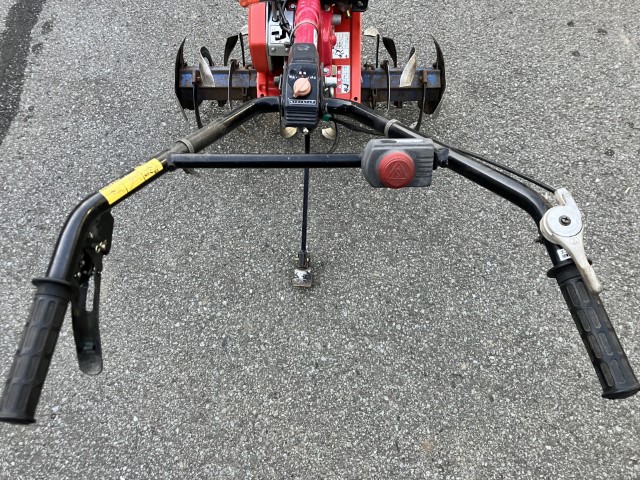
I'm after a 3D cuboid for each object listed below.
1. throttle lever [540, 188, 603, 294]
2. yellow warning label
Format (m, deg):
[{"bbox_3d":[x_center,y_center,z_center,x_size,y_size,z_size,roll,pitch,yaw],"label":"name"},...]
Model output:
[{"bbox_3d":[0.278,0.003,0.580,0.042,0.026,0.123,-11,70,3],"label":"throttle lever"},{"bbox_3d":[-0.224,-0.072,0.620,0.019,0.006,0.092,45,43,-5],"label":"yellow warning label"}]

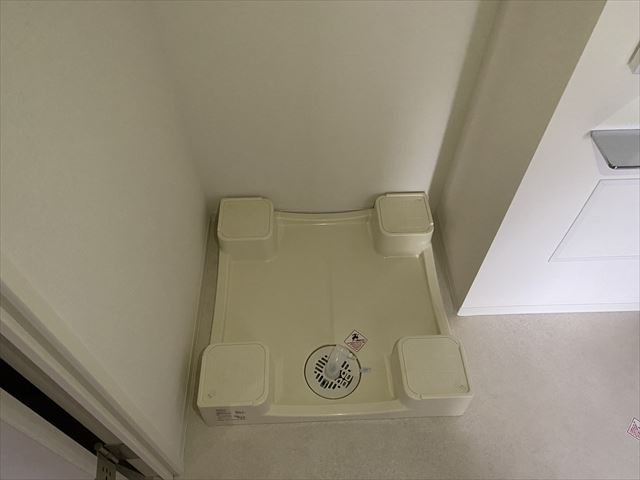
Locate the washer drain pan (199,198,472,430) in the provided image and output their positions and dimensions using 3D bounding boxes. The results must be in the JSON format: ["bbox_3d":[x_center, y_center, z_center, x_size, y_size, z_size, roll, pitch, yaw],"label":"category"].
[{"bbox_3d":[0.028,0.158,1.353,0.640,0.135,0.640,-2,53,0],"label":"washer drain pan"}]

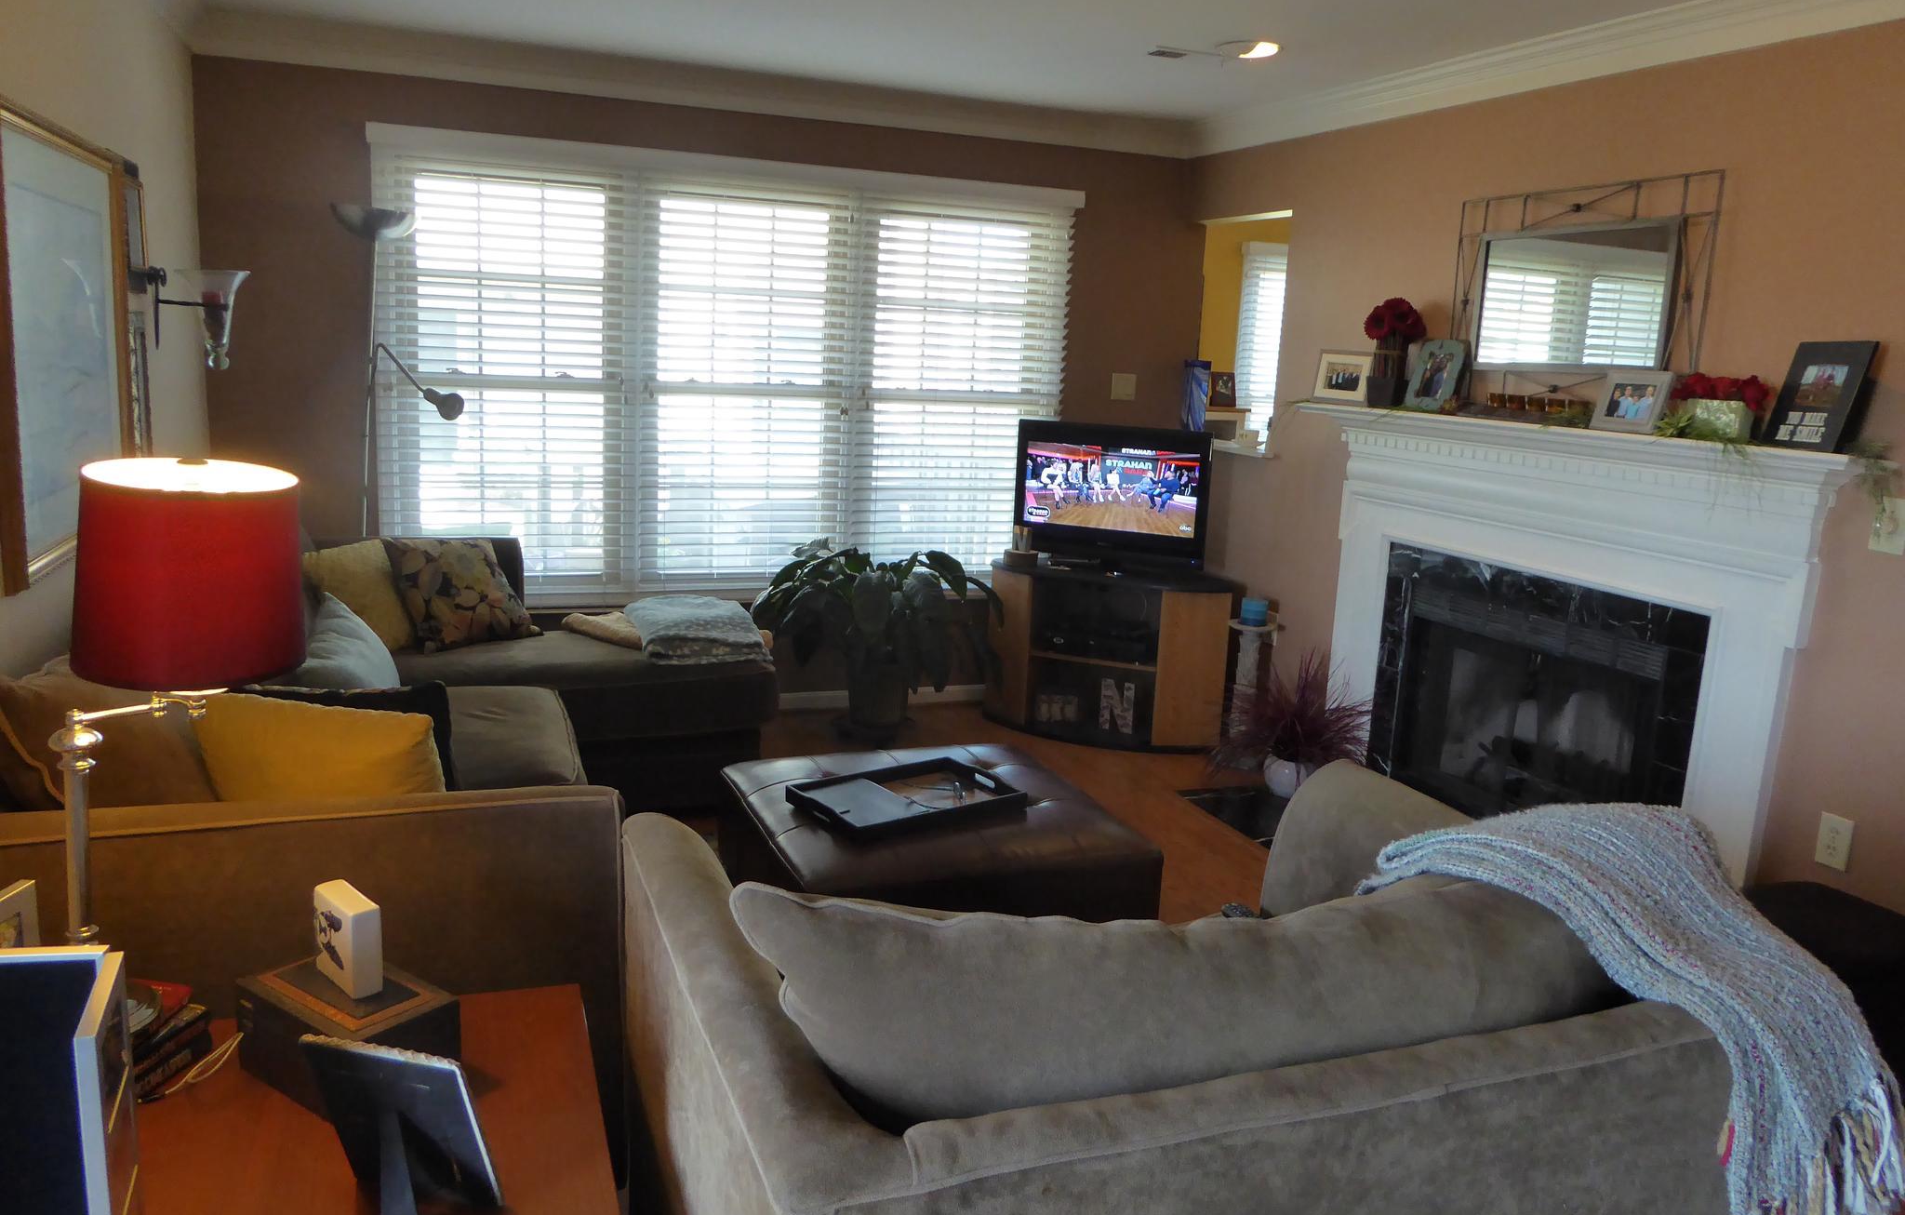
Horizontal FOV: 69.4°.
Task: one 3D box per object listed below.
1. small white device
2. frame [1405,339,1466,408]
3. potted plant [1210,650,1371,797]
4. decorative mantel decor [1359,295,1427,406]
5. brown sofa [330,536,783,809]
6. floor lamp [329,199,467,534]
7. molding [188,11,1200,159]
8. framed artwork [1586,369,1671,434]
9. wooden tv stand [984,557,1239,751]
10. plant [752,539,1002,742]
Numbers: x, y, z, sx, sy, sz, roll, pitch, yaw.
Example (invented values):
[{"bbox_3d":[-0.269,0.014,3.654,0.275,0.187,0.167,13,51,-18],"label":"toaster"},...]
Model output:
[{"bbox_3d":[-0.769,0.419,1.750,0.119,0.114,0.042,13,15,43],"label":"small white device"},{"bbox_3d":[1.482,-0.709,4.240,0.035,0.220,0.170,15,5,-23],"label":"frame"},{"bbox_3d":[1.173,0.404,4.809,0.530,0.510,0.500,-2,12,-21],"label":"potted plant"},{"bbox_3d":[1.427,-0.814,4.420,0.190,0.350,0.200,-2,12,-21],"label":"decorative mantel decor"},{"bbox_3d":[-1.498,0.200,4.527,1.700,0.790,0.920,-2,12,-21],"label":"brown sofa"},{"bbox_3d":[-1.918,-0.418,4.767,0.430,1.870,0.300,-2,12,-21],"label":"floor lamp"},{"bbox_3d":[-0.709,-1.882,5.047,3.720,0.120,0.130,-2,12,-21],"label":"molding"},{"bbox_3d":[1.751,-0.529,3.536,0.030,0.167,0.207,13,6,-23],"label":"framed artwork"},{"bbox_3d":[0.633,0.187,5.505,0.980,0.635,0.520,8,12,23],"label":"wooden tv stand"},{"bbox_3d":[-0.271,0.133,5.164,0.920,0.790,0.820,-2,12,-21],"label":"plant"}]

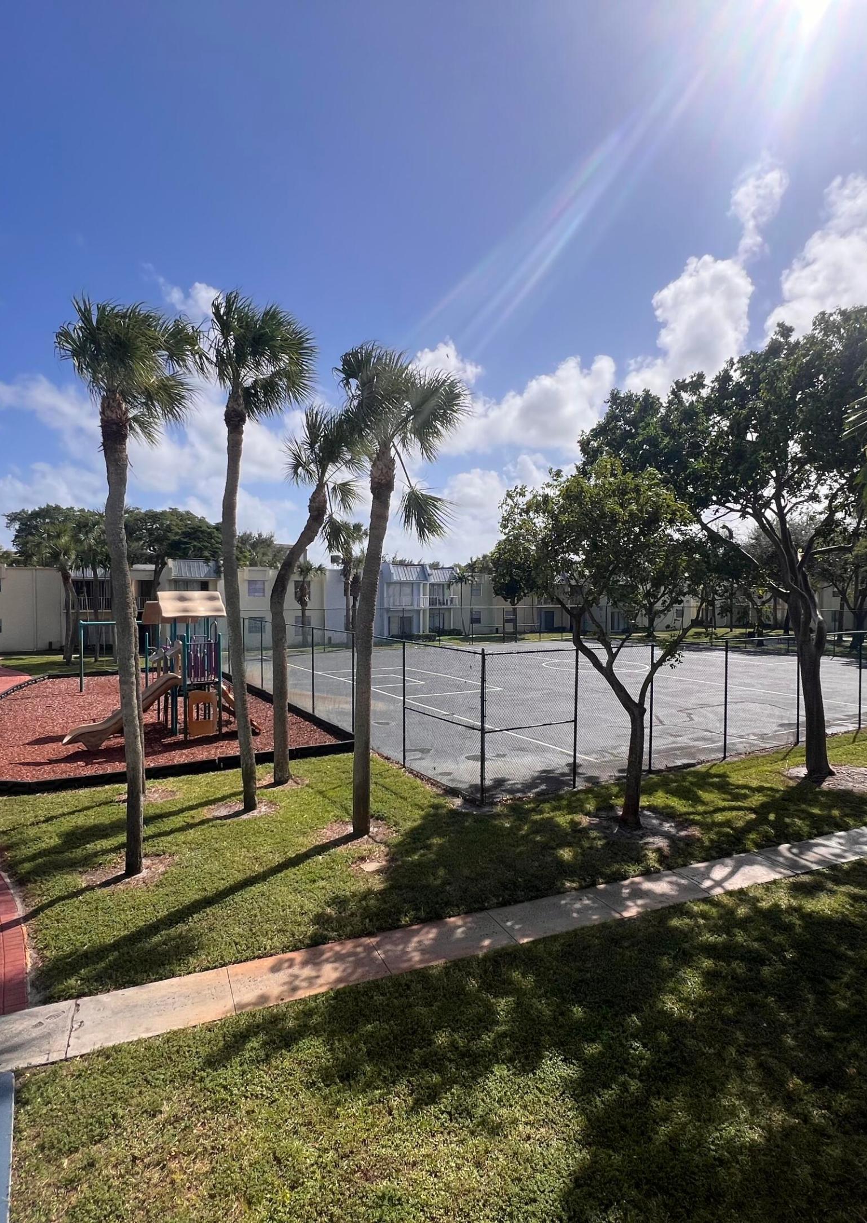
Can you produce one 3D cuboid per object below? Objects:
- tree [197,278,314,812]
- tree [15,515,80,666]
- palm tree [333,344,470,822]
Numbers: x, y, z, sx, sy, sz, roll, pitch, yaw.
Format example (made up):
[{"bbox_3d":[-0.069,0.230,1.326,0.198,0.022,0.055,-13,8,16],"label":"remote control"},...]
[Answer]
[{"bbox_3d":[-3.478,-1.059,12.051,2.350,10.000,2.300,0,2,-16],"label":"tree"},{"bbox_3d":[-24.199,-1.196,38.502,3.600,8.900,3.300,-1,2,-32],"label":"tree"},{"bbox_3d":[-0.552,-0.325,10.834,2.400,8.600,2.300,0,1,-3],"label":"palm tree"}]

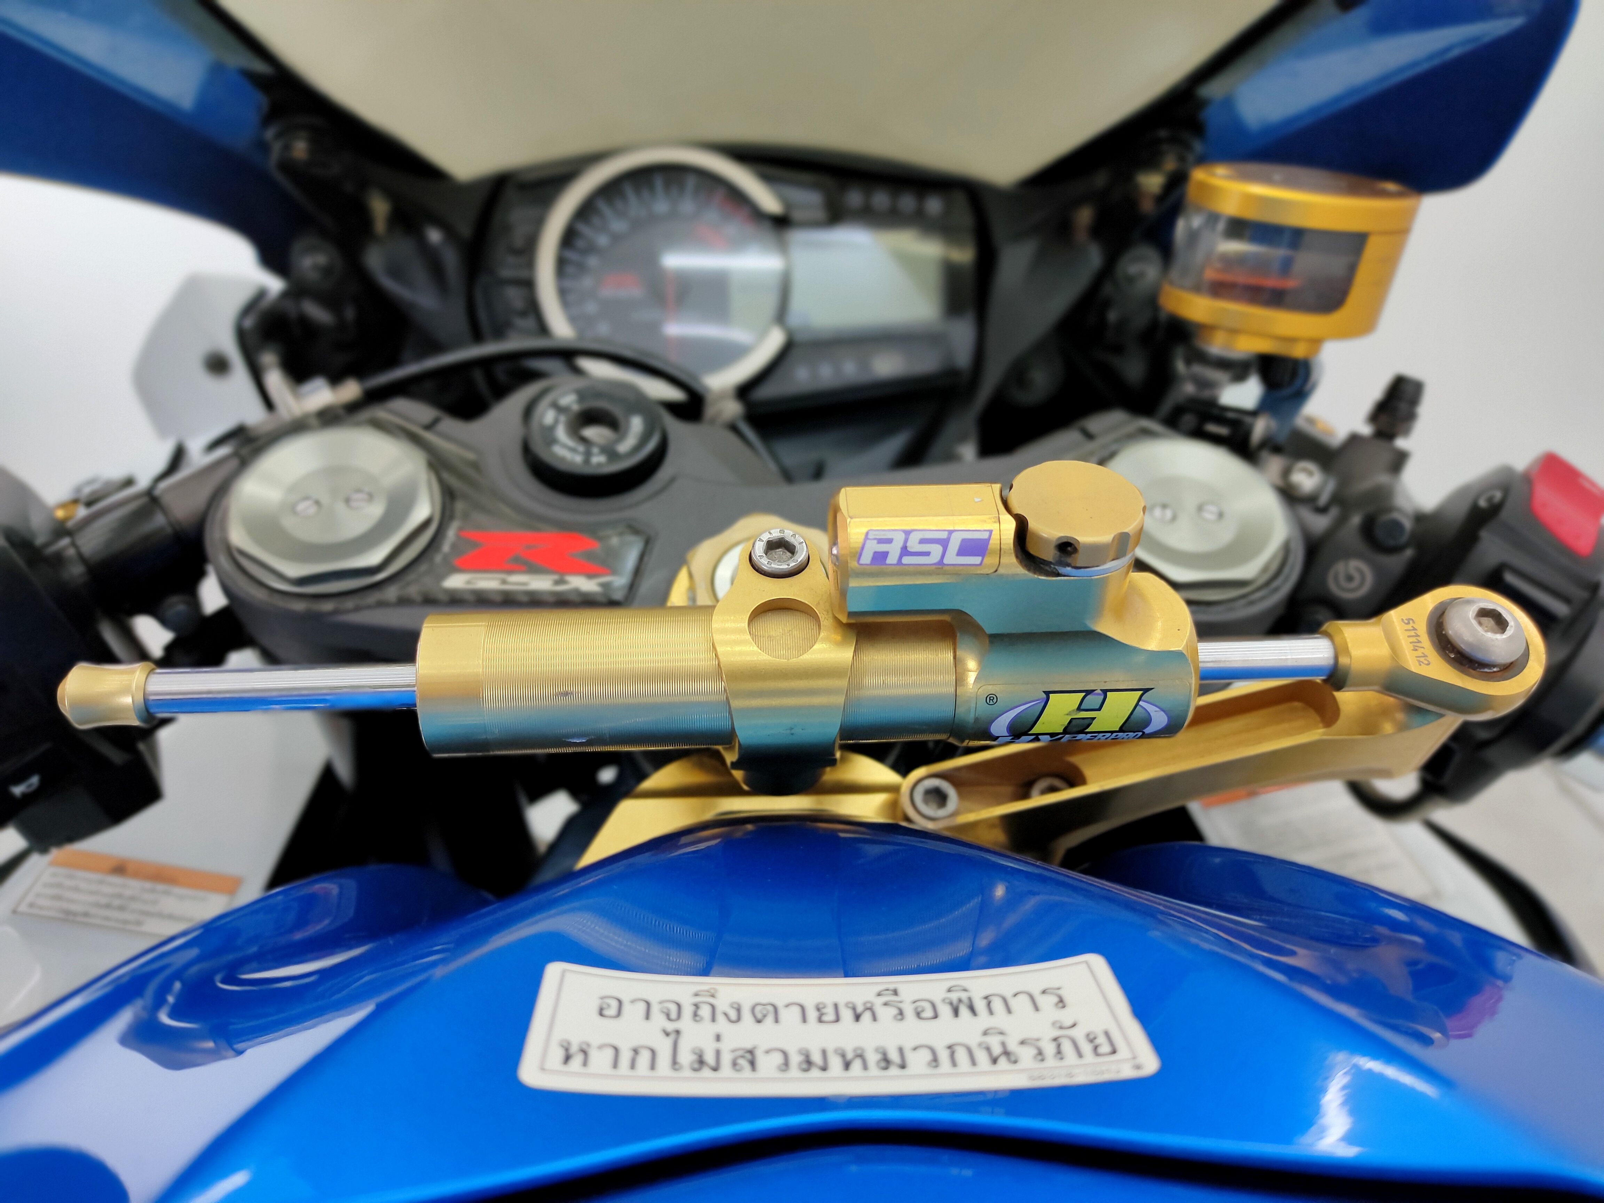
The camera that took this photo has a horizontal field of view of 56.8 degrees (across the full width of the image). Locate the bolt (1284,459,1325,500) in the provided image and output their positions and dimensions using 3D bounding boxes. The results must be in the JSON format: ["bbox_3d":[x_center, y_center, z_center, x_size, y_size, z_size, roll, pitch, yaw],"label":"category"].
[{"bbox_3d":[0.137,-0.033,0.403,0.011,0.011,0.009,0,-15,15],"label":"bolt"}]

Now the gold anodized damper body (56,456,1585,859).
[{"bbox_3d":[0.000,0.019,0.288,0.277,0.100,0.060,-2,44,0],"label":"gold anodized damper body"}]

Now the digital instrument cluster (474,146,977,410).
[{"bbox_3d":[-0.030,-0.113,0.555,0.180,0.098,0.050,0,-6,-5],"label":"digital instrument cluster"}]

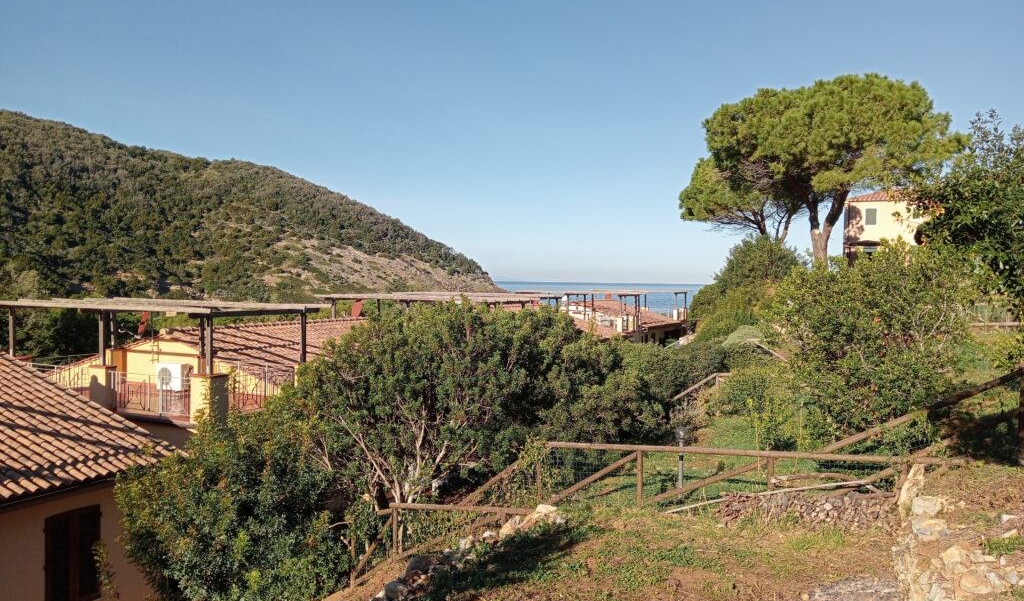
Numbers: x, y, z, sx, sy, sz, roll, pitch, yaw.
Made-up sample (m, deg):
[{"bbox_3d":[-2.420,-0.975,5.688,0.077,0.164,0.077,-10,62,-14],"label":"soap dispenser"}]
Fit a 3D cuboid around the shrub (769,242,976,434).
[{"bbox_3d":[6.432,0.699,14.800,3.500,3.370,3.200,1,2,24],"label":"shrub"}]

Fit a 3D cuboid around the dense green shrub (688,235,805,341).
[{"bbox_3d":[9.329,-0.463,33.000,4.200,3.900,3.800,1,1,16],"label":"dense green shrub"}]

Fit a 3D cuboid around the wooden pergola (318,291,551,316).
[{"bbox_3d":[-3.100,0.604,33.500,8.000,1.700,4.000,1,2,27],"label":"wooden pergola"}]

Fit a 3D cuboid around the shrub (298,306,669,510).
[{"bbox_3d":[-0.541,1.946,17.600,7.300,4.050,4.600,1,1,-9],"label":"shrub"}]

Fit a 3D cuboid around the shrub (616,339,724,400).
[{"bbox_3d":[4.615,2.114,24.000,3.100,2.150,2.500,1,1,11],"label":"shrub"}]

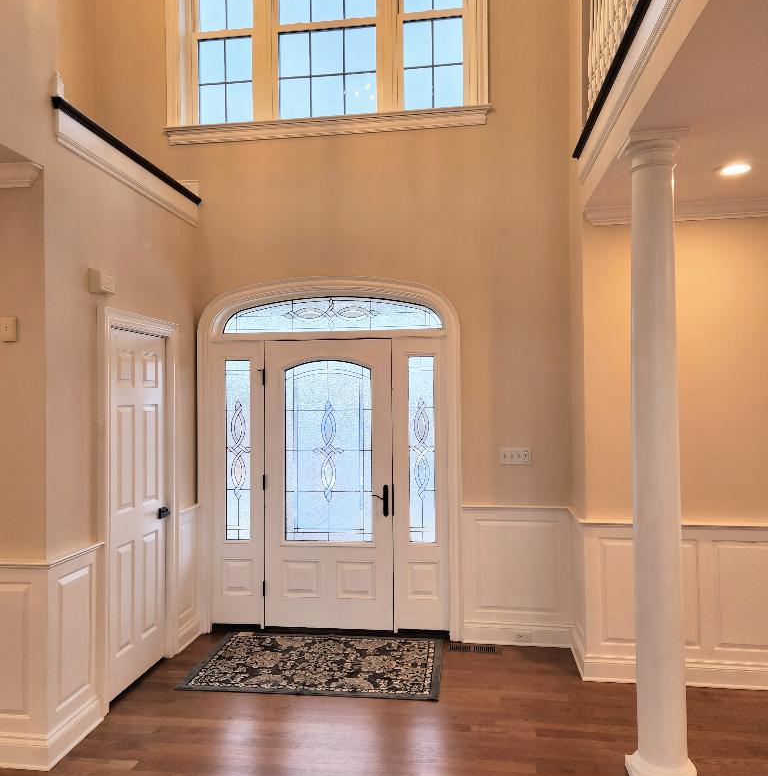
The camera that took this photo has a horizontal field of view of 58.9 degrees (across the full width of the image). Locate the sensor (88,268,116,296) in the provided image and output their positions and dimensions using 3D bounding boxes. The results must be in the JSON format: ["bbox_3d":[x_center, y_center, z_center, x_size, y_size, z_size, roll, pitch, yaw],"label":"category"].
[{"bbox_3d":[-1.465,-0.546,3.552,0.059,0.120,0.181,-1,-1,8],"label":"sensor"}]

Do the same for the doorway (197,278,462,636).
[{"bbox_3d":[-0.389,0.479,4.778,1.858,2.480,0.148,-1,-1,8],"label":"doorway"}]

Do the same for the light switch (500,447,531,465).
[{"bbox_3d":[0.883,0.457,4.553,0.204,0.117,0.011,-1,-1,8],"label":"light switch"}]

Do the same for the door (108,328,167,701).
[{"bbox_3d":[-1.470,0.690,3.986,0.040,2.030,0.773,-1,-1,8],"label":"door"}]

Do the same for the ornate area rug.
[{"bbox_3d":[-0.386,1.706,4.238,1.480,0.010,0.931,-1,-1,8],"label":"ornate area rug"}]

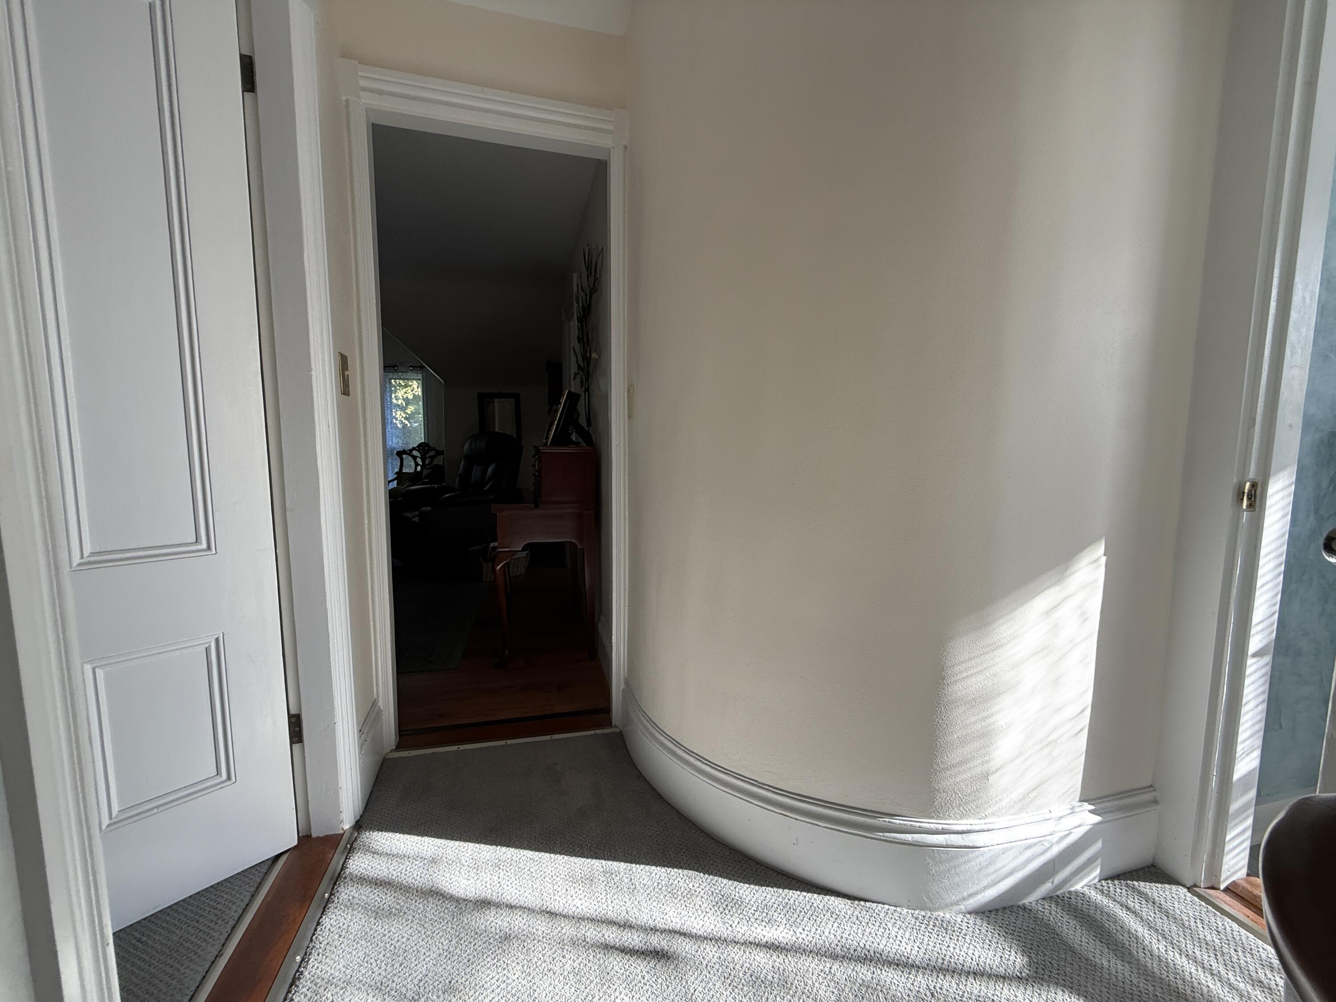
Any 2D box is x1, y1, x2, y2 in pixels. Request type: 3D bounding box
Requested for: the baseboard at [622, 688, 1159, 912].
[{"bbox_3d":[0.442,0.789,1.474,1.521,0.213,0.429,3,6,24],"label":"baseboard"}]

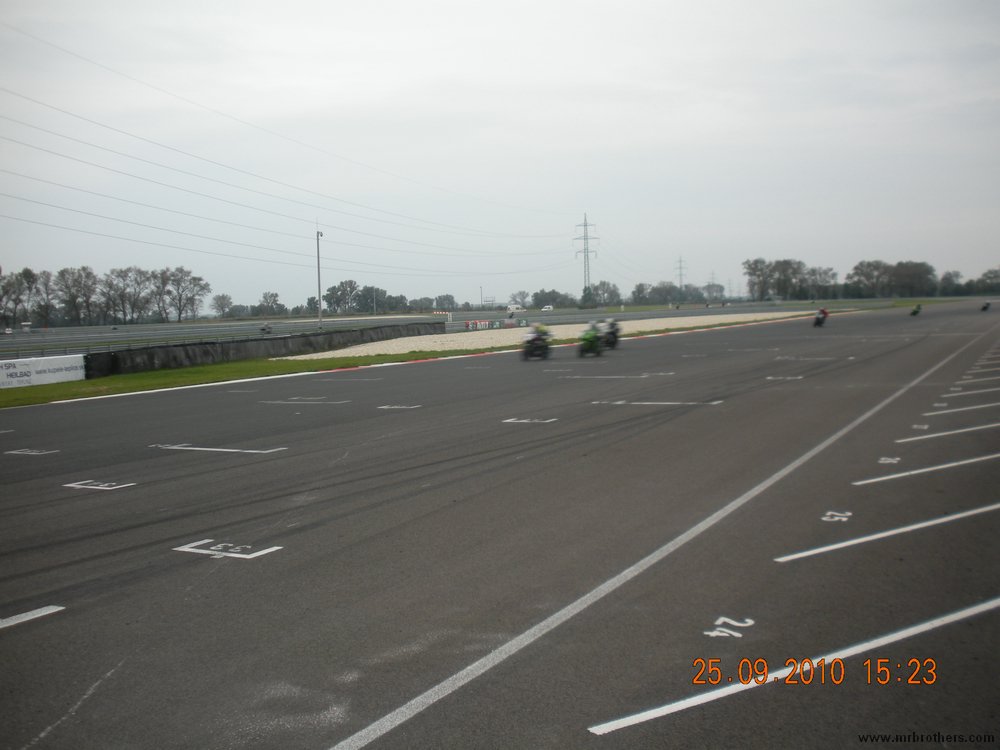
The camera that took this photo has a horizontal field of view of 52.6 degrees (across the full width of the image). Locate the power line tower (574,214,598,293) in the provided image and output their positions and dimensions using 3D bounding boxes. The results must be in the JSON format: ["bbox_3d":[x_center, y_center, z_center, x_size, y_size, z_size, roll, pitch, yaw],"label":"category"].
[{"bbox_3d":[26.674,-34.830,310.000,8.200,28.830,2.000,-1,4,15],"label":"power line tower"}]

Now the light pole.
[{"bbox_3d":[-20.651,-10.892,116.000,0.650,11.180,0.280,-1,4,6],"label":"light pole"}]

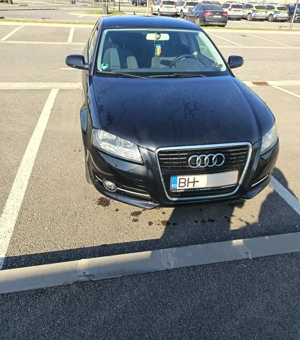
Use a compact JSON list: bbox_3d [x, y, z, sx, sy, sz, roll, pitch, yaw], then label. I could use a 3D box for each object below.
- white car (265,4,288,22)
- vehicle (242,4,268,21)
[{"bbox_3d":[15.291,-19.502,34.340,1.800,1.680,4.350,-4,32,-10],"label":"white car"},{"bbox_3d":[11.800,-18.350,32.150,1.800,1.660,4.400,-3,33,-10],"label":"vehicle"}]

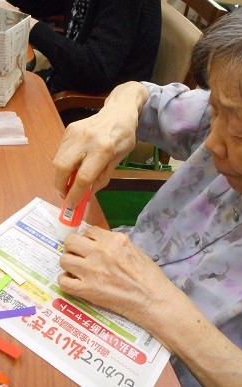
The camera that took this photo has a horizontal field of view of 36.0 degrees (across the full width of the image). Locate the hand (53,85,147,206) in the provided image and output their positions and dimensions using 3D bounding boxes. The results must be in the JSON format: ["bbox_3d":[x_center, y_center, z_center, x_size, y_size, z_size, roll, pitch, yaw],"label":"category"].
[{"bbox_3d":[-0.028,-0.068,0.505,0.080,0.075,0.170,23,73,13],"label":"hand"}]

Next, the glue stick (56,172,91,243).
[{"bbox_3d":[-0.058,0.018,0.483,0.030,0.100,0.030,18,28,0],"label":"glue stick"}]

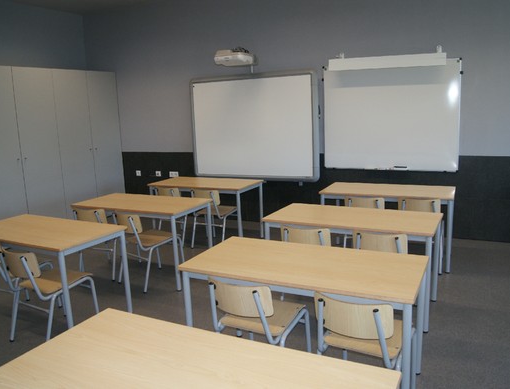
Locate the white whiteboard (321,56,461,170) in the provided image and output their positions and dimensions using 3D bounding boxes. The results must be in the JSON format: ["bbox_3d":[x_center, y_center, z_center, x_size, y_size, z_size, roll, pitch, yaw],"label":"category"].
[{"bbox_3d":[1.586,-0.907,5.203,1.555,1.232,0.040,3,12,27],"label":"white whiteboard"}]

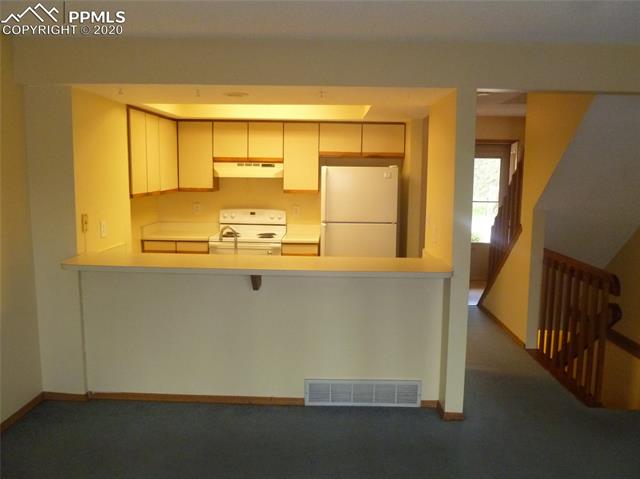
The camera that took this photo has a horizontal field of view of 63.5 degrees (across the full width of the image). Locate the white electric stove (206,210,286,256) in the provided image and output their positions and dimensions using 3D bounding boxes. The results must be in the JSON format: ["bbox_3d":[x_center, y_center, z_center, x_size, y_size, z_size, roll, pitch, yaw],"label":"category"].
[{"bbox_3d":[-0.764,0.293,5.684,0.760,1.206,0.690,1,7,2],"label":"white electric stove"}]

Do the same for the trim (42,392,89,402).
[{"bbox_3d":[-1.807,1.119,3.681,0.332,0.061,0.015,1,7,2],"label":"trim"}]

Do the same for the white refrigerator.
[{"bbox_3d":[0.397,0.073,5.547,0.755,1.685,0.710,1,8,2],"label":"white refrigerator"}]

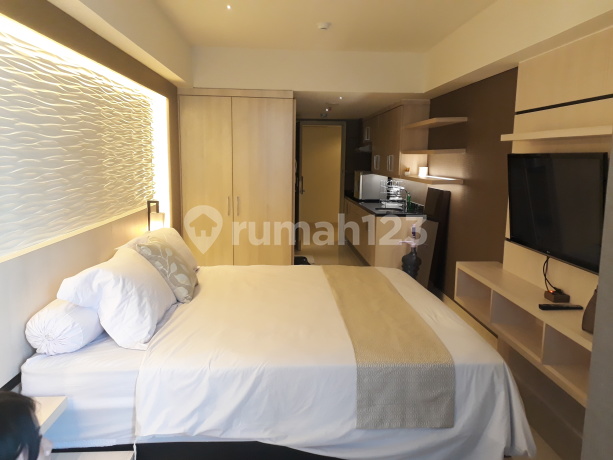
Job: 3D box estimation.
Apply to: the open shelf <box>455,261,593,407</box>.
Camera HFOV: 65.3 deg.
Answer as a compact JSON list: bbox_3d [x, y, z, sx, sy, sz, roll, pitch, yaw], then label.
[{"bbox_3d":[1.427,0.554,2.961,0.350,0.310,1.850,0,9,-3],"label":"open shelf"}]

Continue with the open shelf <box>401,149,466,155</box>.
[{"bbox_3d":[1.336,-0.836,5.163,0.315,0.038,1.230,0,9,-3],"label":"open shelf"}]

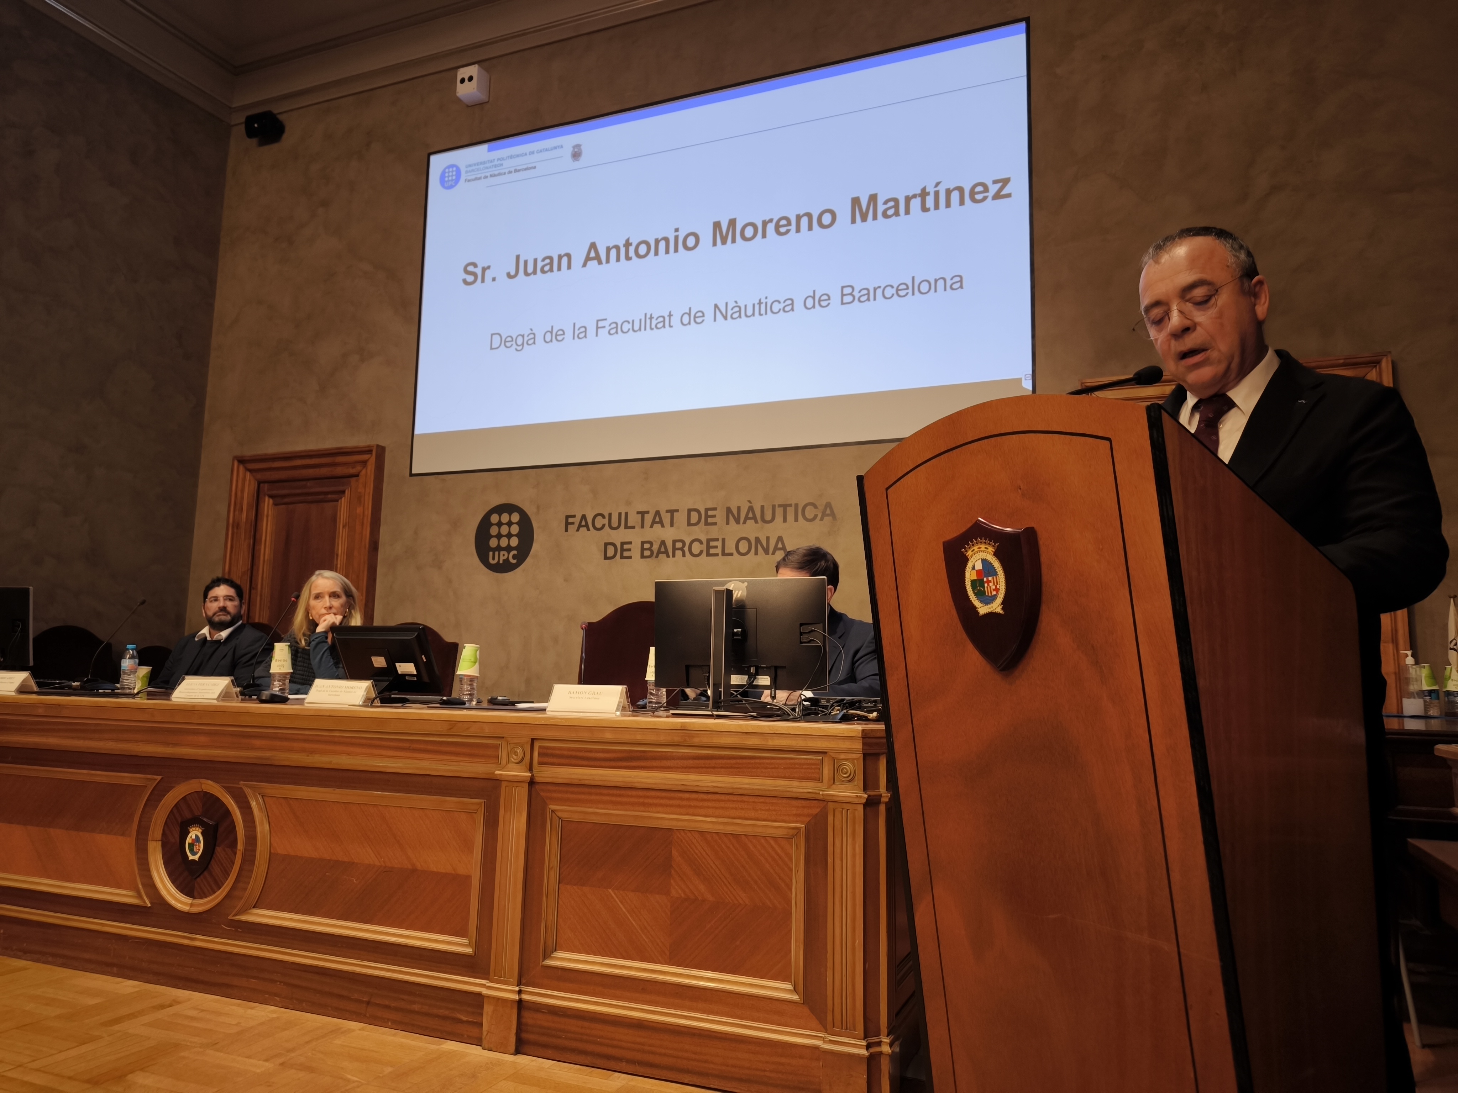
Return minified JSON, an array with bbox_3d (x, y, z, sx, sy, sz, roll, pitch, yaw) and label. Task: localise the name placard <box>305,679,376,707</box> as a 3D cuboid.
[{"bbox_3d":[-1.106,0.420,2.895,0.200,0.076,0.086,-2,-8,22],"label":"name placard"}]

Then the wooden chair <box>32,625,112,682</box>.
[{"bbox_3d":[-3.555,0.922,4.941,0.580,1.100,0.620,-1,-8,13],"label":"wooden chair"}]

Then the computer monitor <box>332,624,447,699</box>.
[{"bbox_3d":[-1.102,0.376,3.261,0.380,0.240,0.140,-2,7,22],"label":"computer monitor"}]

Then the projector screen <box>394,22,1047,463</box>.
[{"bbox_3d":[-0.237,-1.617,5.929,3.881,2.209,0.060,-2,-8,22],"label":"projector screen"}]

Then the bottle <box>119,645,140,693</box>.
[{"bbox_3d":[-2.342,0.479,3.950,0.060,0.188,0.060,-2,-8,22],"label":"bottle"}]

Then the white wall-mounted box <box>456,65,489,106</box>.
[{"bbox_3d":[-1.692,-3.055,6.704,0.152,0.187,0.132,-2,-8,22],"label":"white wall-mounted box"}]

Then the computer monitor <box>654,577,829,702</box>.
[{"bbox_3d":[0.015,0.279,2.895,0.540,0.375,0.190,-2,-8,22],"label":"computer monitor"}]

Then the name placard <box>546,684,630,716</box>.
[{"bbox_3d":[-0.360,0.393,2.587,0.200,0.076,0.086,-2,-8,22],"label":"name placard"}]

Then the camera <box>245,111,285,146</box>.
[{"bbox_3d":[-3.385,-3.053,7.363,0.220,0.185,0.165,-1,-8,13],"label":"camera"}]

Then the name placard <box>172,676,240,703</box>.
[{"bbox_3d":[-1.606,0.438,3.091,0.200,0.076,0.086,-2,-8,22],"label":"name placard"}]

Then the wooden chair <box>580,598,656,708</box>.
[{"bbox_3d":[-0.386,0.720,3.163,0.580,1.140,0.620,-2,-8,22],"label":"wooden chair"}]

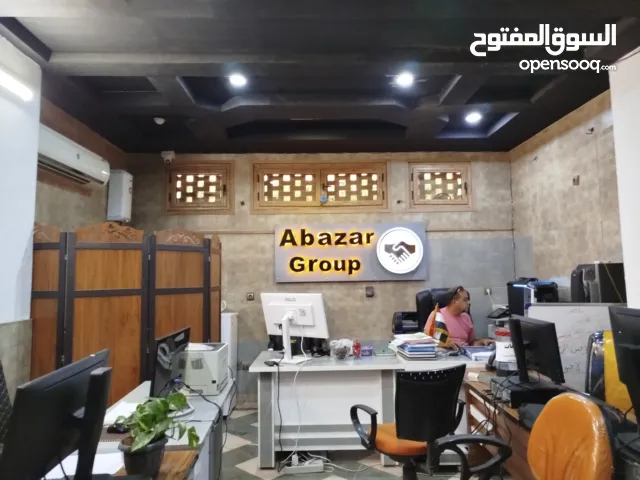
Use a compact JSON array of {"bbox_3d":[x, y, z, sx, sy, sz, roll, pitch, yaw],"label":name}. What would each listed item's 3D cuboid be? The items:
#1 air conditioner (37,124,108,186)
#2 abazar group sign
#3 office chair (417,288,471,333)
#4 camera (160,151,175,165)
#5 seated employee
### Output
[{"bbox_3d":[-2.048,-0.656,3.564,0.220,0.310,1.100,-1,-5,-1],"label":"air conditioner"},{"bbox_3d":[0.352,0.134,4.960,1.680,0.655,0.060,-1,-5,-1],"label":"abazar group sign"},{"bbox_3d":[1.331,1.147,4.399,0.660,1.260,0.700,2,-5,-25],"label":"office chair"},{"bbox_3d":[-1.697,-0.920,4.949,0.140,0.160,0.160,0,-5,-10],"label":"camera"},{"bbox_3d":[1.337,1.104,4.132,0.600,1.300,0.750,2,-5,-26],"label":"seated employee"}]

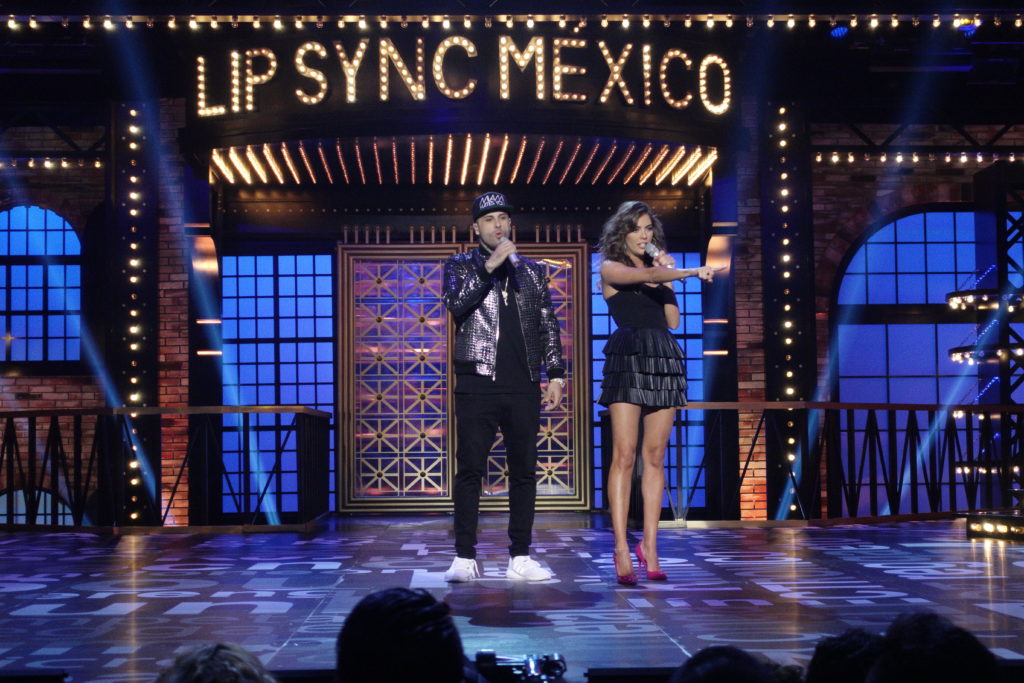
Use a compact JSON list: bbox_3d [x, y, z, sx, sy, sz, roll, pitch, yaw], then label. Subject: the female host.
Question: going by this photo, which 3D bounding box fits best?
[{"bbox_3d":[0.672,0.213,9.200,0.480,1.750,0.560,1,-3,-32],"label":"female host"}]

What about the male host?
[{"bbox_3d":[-0.044,0.199,9.340,0.570,1.810,0.430,0,-3,-15],"label":"male host"}]

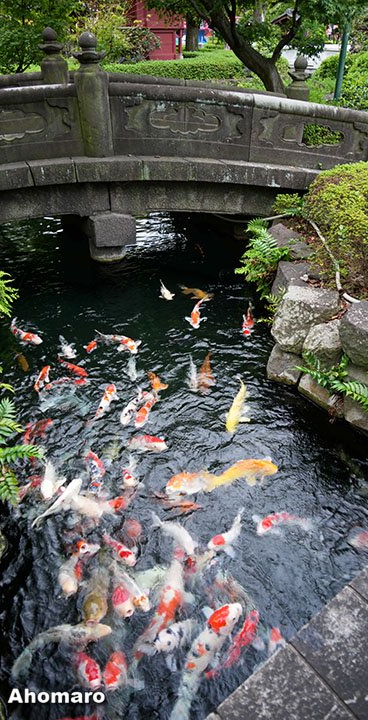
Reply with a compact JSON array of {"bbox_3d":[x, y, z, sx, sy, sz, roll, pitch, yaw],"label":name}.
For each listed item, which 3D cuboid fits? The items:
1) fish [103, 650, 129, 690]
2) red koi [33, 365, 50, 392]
[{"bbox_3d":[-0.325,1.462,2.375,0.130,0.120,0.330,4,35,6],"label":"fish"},{"bbox_3d":[-1.048,0.163,3.603,0.120,0.100,0.316,1,34,2],"label":"red koi"}]

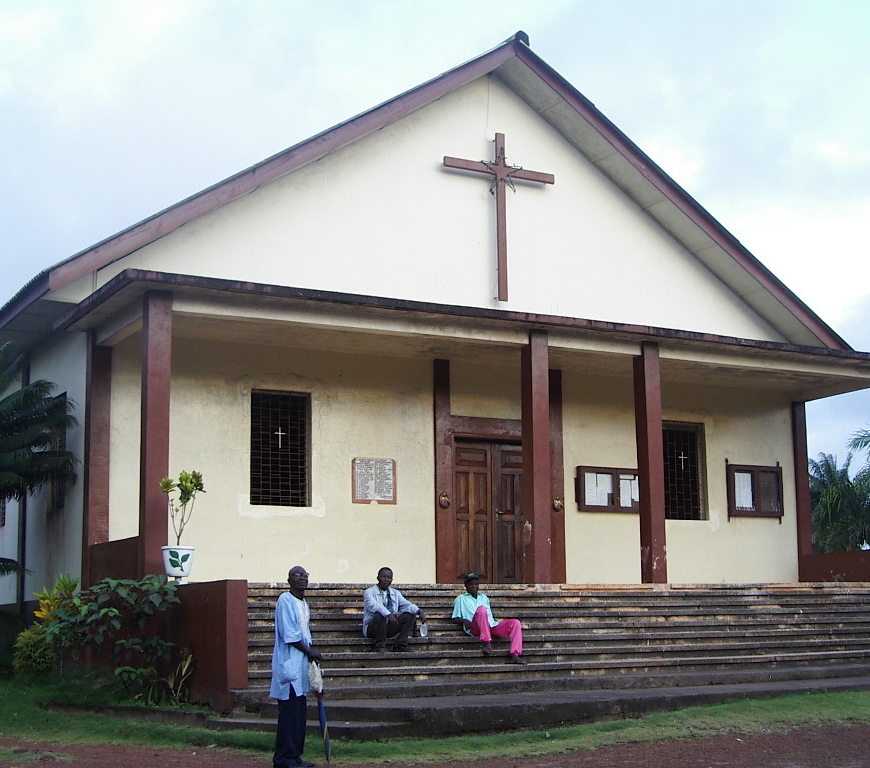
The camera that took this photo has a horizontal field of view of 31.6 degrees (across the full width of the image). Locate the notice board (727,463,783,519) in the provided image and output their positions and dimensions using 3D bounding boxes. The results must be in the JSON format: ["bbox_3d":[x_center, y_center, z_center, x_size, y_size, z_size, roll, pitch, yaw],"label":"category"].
[{"bbox_3d":[5.719,1.915,27.448,1.322,0.918,0.100,4,-10,-31],"label":"notice board"}]

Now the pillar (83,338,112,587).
[{"bbox_3d":[-4.420,0.997,20.288,0.275,3.363,0.270,5,-11,-29],"label":"pillar"}]

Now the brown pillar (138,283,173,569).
[{"bbox_3d":[-3.307,0.611,18.170,0.275,3.408,0.261,5,-11,-29],"label":"brown pillar"}]

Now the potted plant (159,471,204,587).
[{"bbox_3d":[-3.001,1.706,18.283,0.530,1.367,0.490,4,-10,-31],"label":"potted plant"}]

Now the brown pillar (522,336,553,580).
[{"bbox_3d":[1.464,1.052,22.283,0.285,3.654,0.275,4,-10,-31],"label":"brown pillar"}]

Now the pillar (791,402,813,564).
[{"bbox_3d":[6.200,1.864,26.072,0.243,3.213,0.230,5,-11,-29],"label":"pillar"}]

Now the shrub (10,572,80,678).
[{"bbox_3d":[-4.969,3.068,19.622,0.800,1.327,0.750,4,-10,-31],"label":"shrub"}]

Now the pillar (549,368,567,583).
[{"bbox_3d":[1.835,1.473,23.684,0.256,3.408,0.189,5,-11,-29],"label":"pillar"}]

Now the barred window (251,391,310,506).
[{"bbox_3d":[-2.178,0.918,21.570,0.921,1.620,0.153,5,-11,-29],"label":"barred window"}]

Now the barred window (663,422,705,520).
[{"bbox_3d":[4.043,1.405,24.987,0.921,1.620,0.153,5,-11,-29],"label":"barred window"}]

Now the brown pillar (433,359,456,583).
[{"bbox_3d":[0.116,1.396,24.200,0.305,3.588,0.150,4,-10,-31],"label":"brown pillar"}]

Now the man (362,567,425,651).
[{"bbox_3d":[-0.495,2.683,18.356,0.650,1.002,0.720,2,-9,-19],"label":"man"}]

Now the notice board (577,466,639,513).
[{"bbox_3d":[2.807,1.675,24.098,1.494,0.702,0.090,5,-11,-29],"label":"notice board"}]

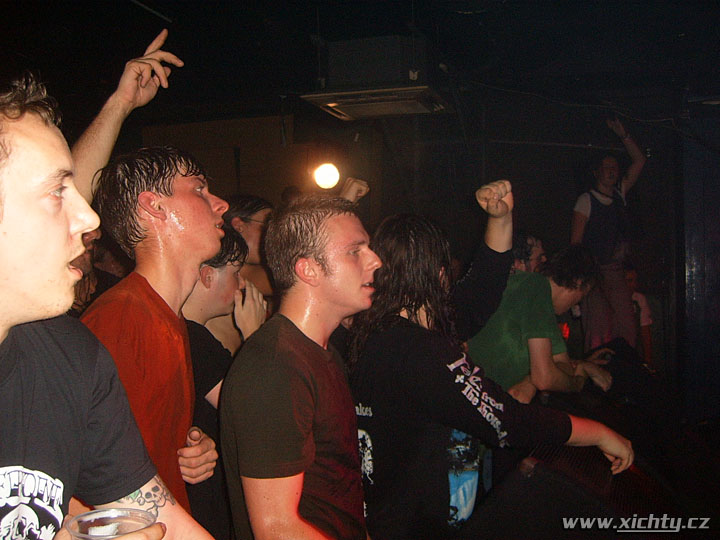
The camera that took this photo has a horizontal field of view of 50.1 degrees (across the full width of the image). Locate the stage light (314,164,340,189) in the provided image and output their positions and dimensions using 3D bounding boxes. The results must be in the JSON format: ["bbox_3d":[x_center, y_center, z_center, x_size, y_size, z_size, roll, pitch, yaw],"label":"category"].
[{"bbox_3d":[-0.253,-0.737,6.000,0.200,0.200,0.200,-1,2,-2],"label":"stage light"}]

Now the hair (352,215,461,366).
[{"bbox_3d":[0.109,0.049,1.930,0.270,0.380,0.270,1,3,27],"label":"hair"}]

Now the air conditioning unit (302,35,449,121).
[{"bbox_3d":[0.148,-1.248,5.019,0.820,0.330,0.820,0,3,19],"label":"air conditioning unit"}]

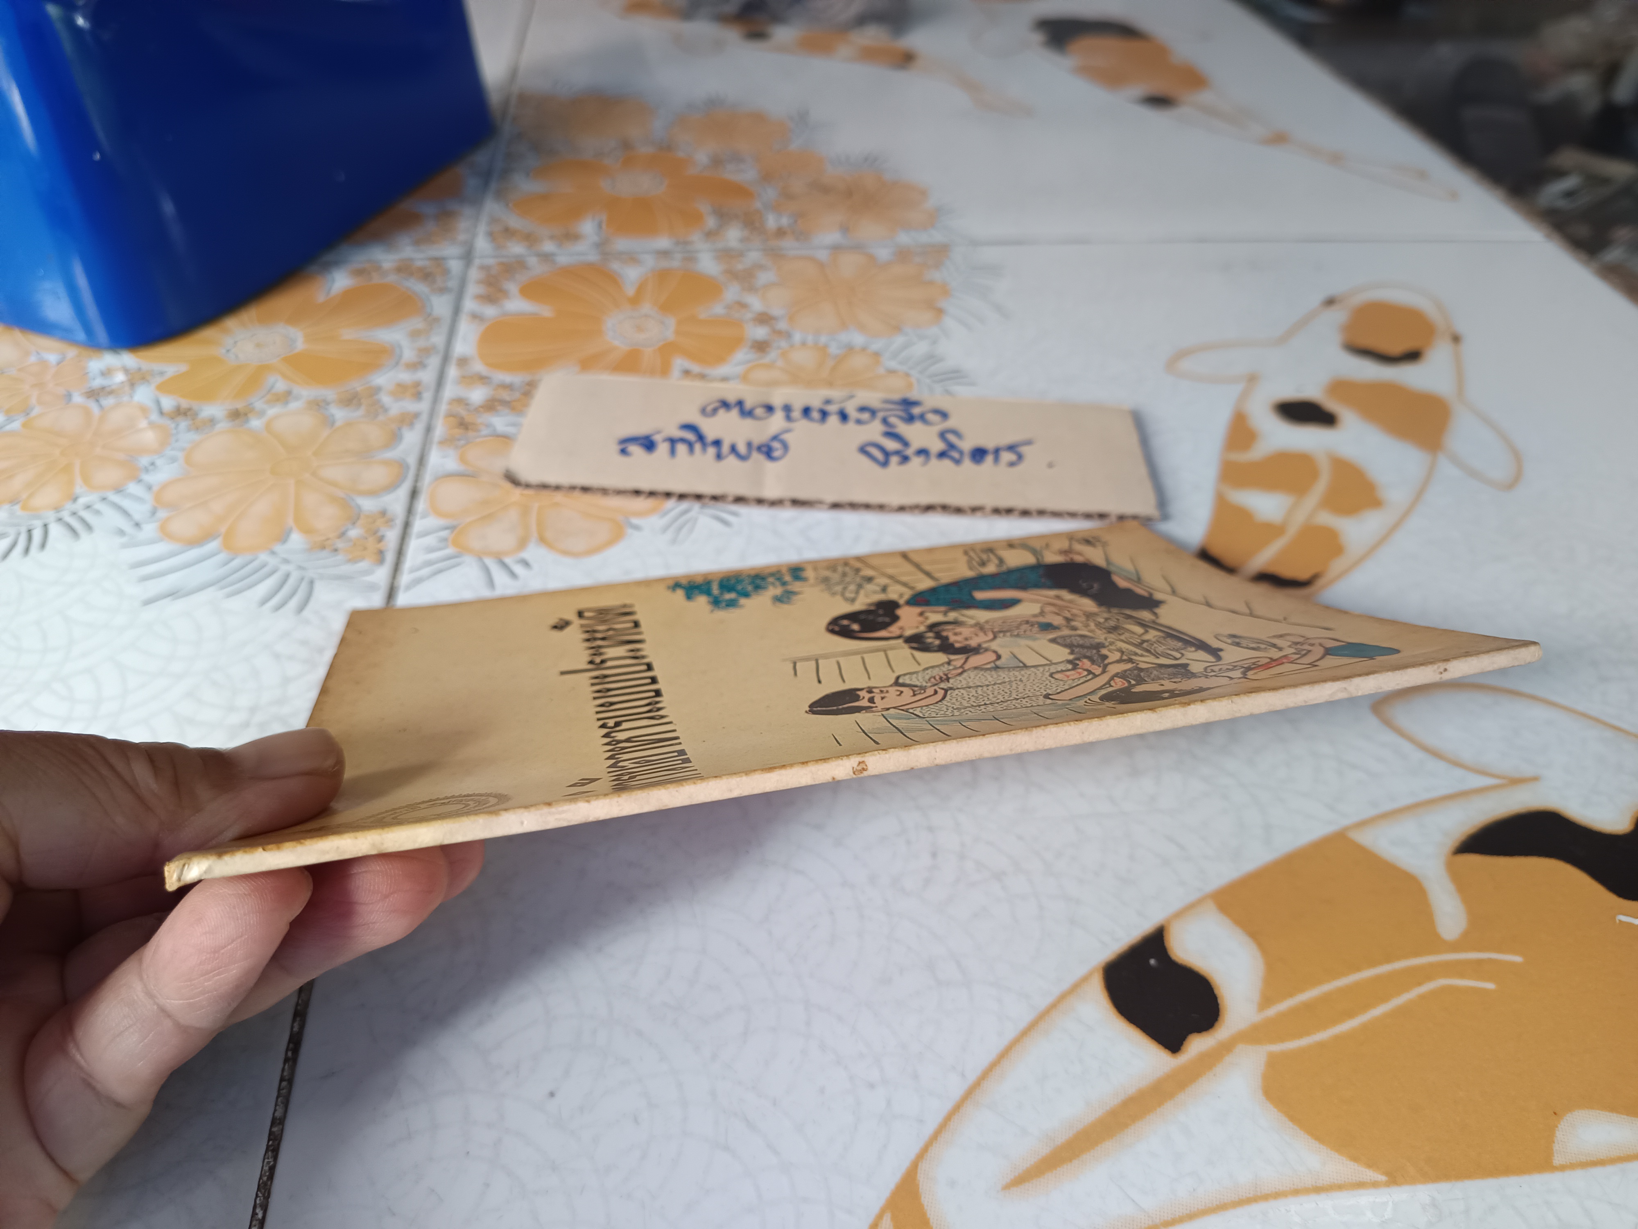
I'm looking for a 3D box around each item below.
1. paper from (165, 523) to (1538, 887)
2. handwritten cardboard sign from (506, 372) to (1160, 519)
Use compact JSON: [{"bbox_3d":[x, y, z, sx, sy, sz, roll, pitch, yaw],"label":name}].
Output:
[{"bbox_3d":[0.003,0.007,0.211,0.188,0.010,0.123,-7,15,-11],"label":"paper"},{"bbox_3d":[0.004,-0.046,0.312,0.169,0.003,0.050,3,43,0],"label":"handwritten cardboard sign"}]

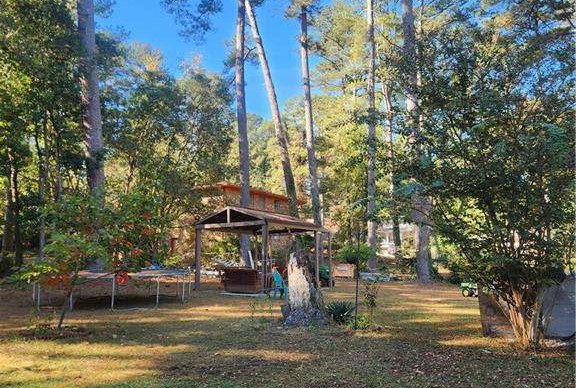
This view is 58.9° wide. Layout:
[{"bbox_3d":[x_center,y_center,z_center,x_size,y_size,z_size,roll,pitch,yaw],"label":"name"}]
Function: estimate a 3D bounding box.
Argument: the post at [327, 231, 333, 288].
[{"bbox_3d":[1.847,2.783,22.022,0.140,2.360,0.140,-4,-9,31],"label":"post"}]

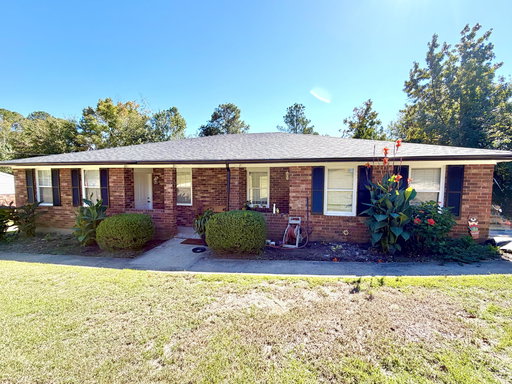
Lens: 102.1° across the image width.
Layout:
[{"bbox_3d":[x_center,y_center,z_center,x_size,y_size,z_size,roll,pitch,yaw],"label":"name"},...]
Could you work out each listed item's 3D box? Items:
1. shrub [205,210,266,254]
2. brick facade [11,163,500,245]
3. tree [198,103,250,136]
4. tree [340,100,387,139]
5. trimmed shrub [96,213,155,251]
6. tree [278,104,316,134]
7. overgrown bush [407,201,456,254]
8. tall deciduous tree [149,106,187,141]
[{"bbox_3d":[-0.583,1.025,5.841,1.650,1.000,1.150,1,4,11],"label":"shrub"},{"bbox_3d":[-1.766,0.290,7.250,16.130,2.360,0.900,1,4,11],"label":"brick facade"},{"bbox_3d":[-4.259,-5.990,27.636,7.000,12.300,6.600,1,4,11],"label":"tree"},{"bbox_3d":[12.977,-5.322,24.677,5.400,11.400,5.200,1,4,11],"label":"tree"},{"bbox_3d":[-4.049,1.115,6.599,1.650,0.950,1.250,1,4,11],"label":"trimmed shrub"},{"bbox_3d":[5.867,-6.486,29.605,5.800,13.000,5.600,1,4,11],"label":"tree"},{"bbox_3d":[4.255,0.787,5.121,1.020,1.160,0.950,1,4,11],"label":"overgrown bush"},{"bbox_3d":[-11.236,-5.096,25.696,5.000,10.800,5.000,1,4,11],"label":"tall deciduous tree"}]

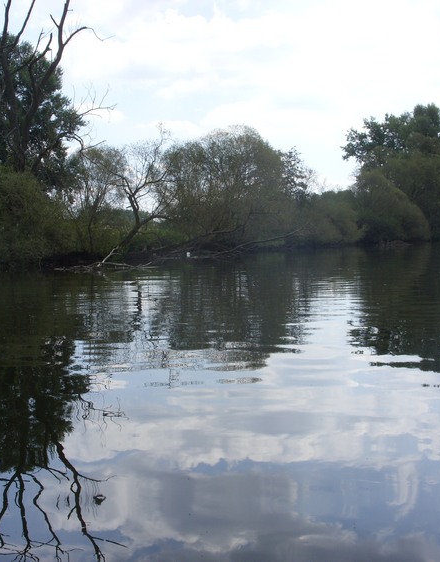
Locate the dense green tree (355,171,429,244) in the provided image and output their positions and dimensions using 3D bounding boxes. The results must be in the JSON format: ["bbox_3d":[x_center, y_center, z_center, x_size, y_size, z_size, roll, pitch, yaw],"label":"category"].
[{"bbox_3d":[16.252,-7.155,78.000,6.990,6.870,7.000,0,3,12],"label":"dense green tree"}]

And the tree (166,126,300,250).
[{"bbox_3d":[0.699,-5.114,46.000,7.260,6.900,7.000,-1,3,1],"label":"tree"}]

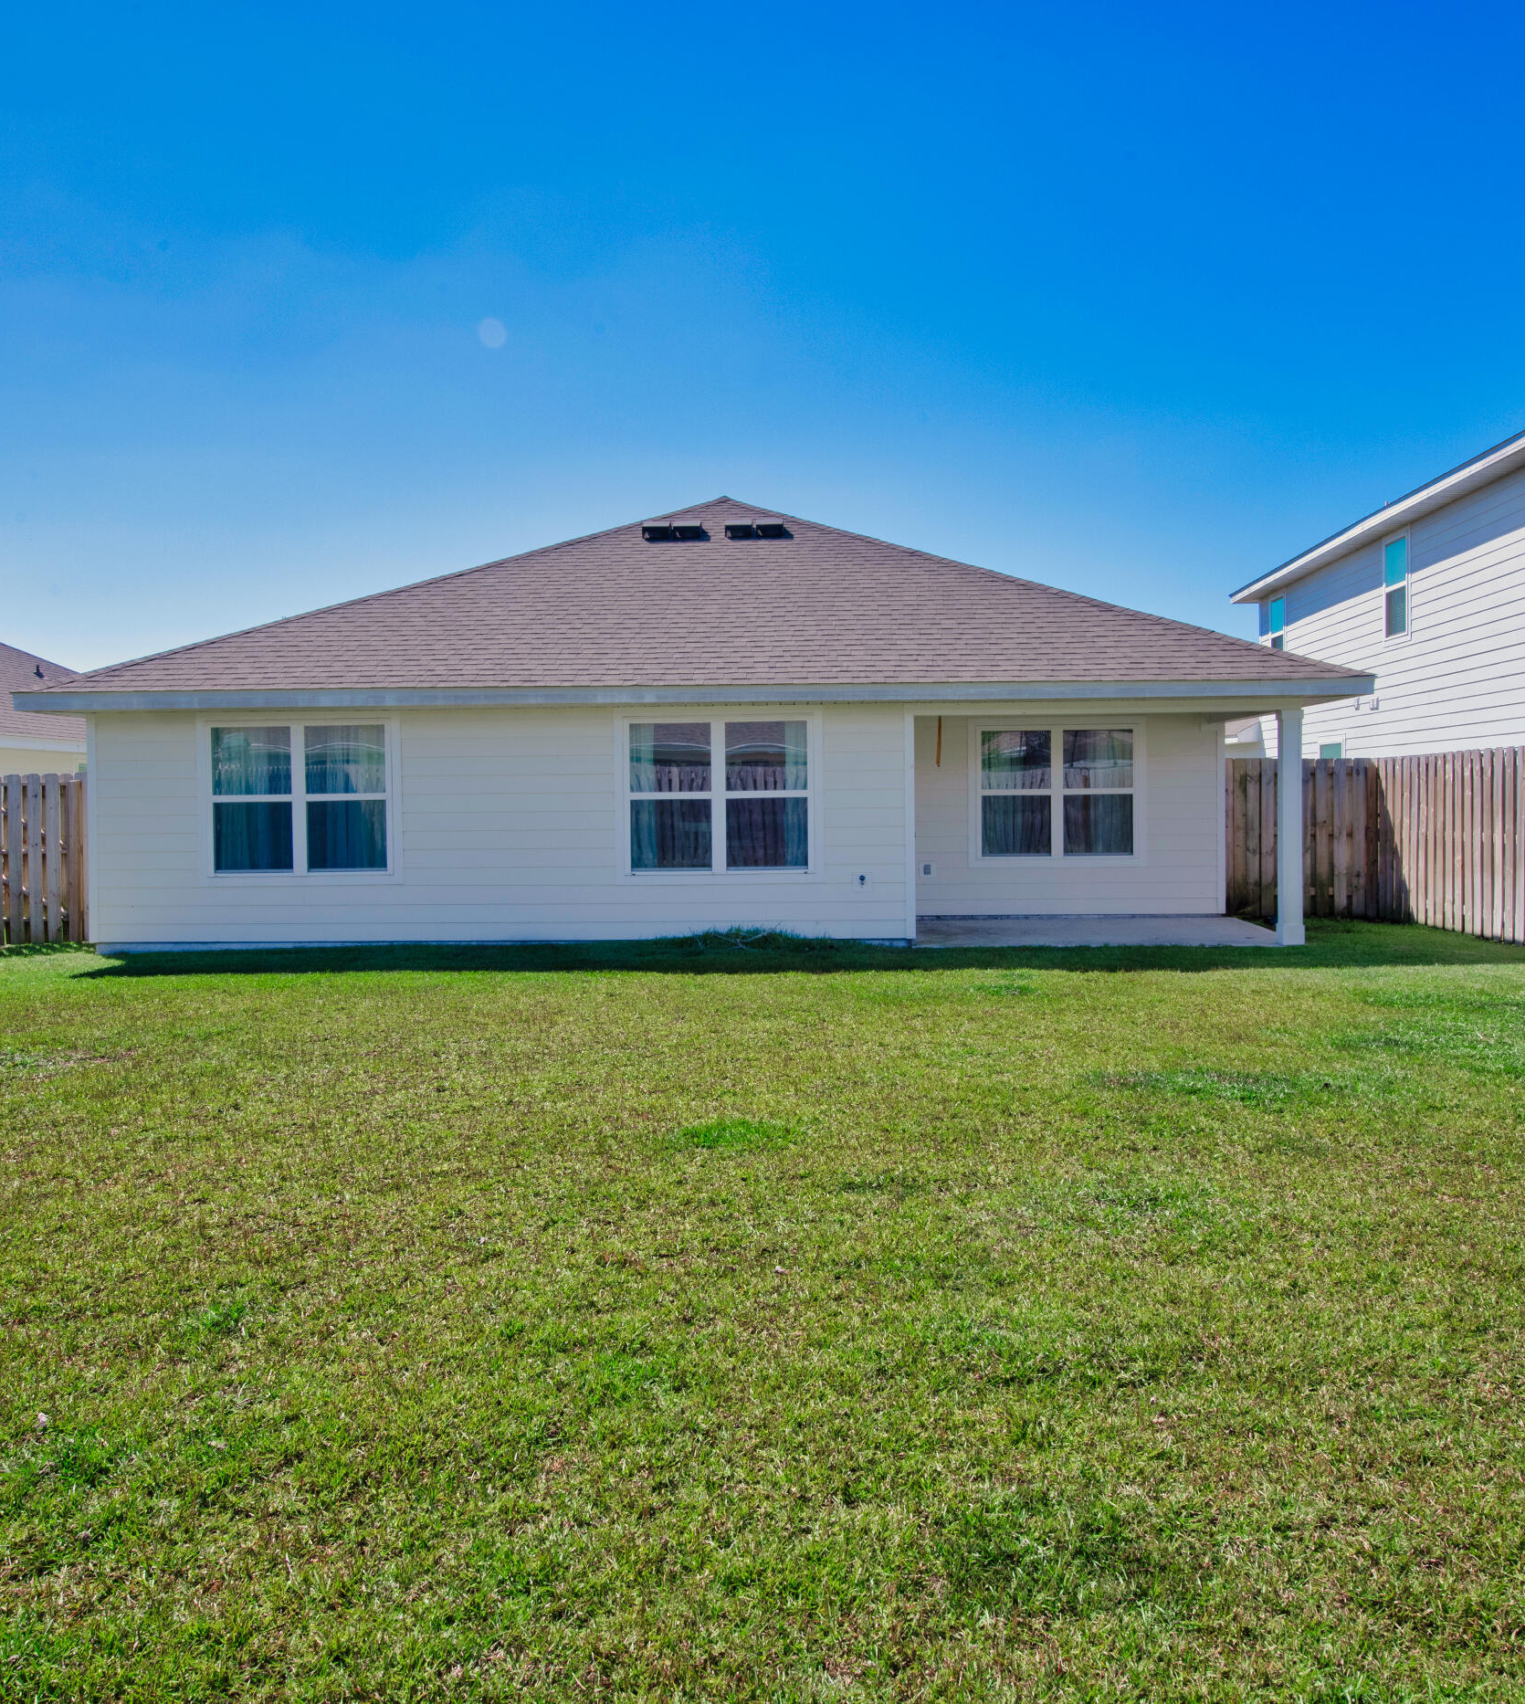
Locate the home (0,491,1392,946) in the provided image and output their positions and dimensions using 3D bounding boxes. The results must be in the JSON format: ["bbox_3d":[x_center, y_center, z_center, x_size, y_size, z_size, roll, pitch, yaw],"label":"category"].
[{"bbox_3d":[-0.495,-2.220,21.150,13.000,5.800,16.600,0,2,2],"label":"home"}]

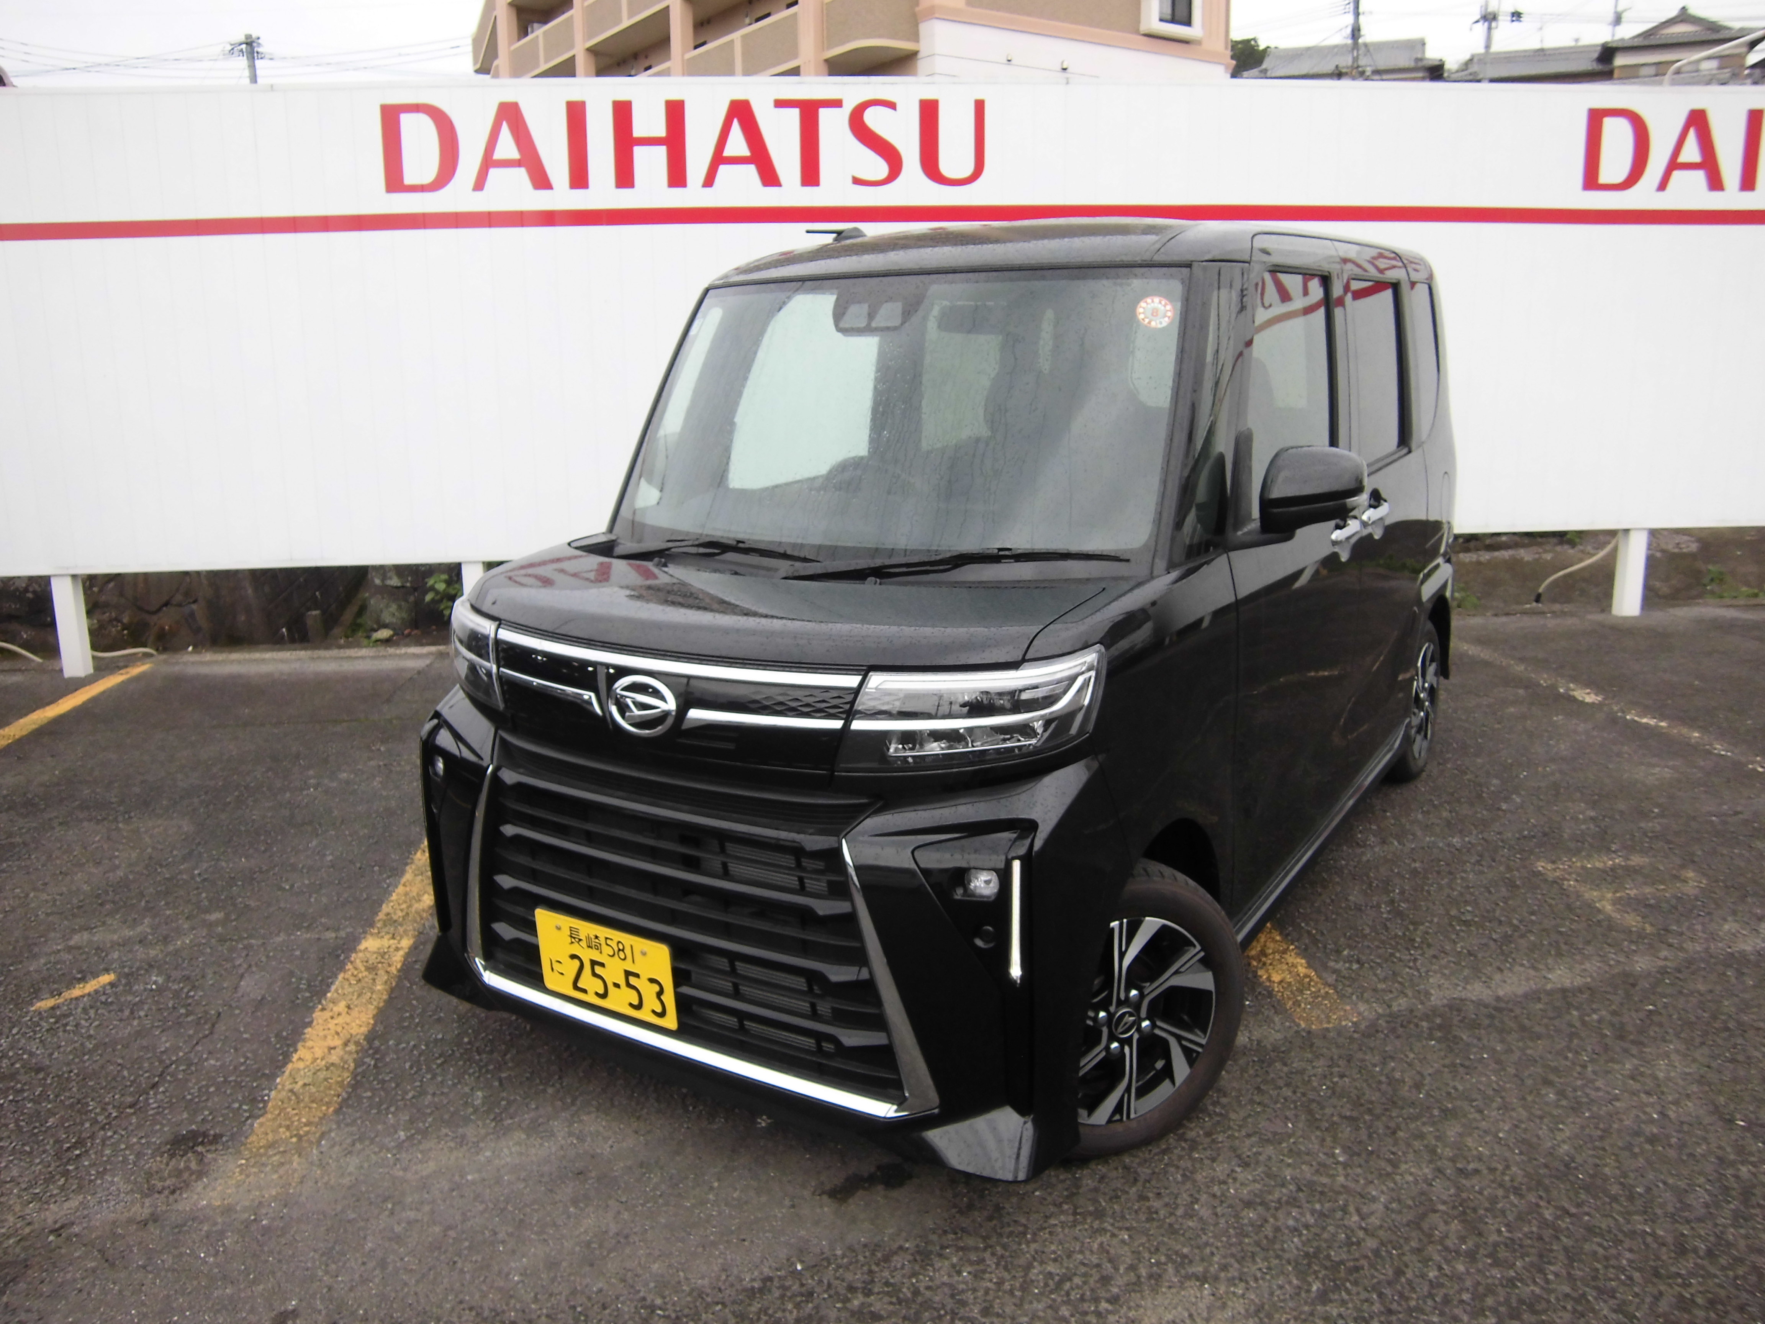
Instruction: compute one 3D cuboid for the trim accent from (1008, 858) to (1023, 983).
[{"bbox_3d":[0.210,0.398,2.042,0.025,0.210,0.025,4,15,23],"label":"trim accent"}]

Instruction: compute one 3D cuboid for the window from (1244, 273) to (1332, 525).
[{"bbox_3d":[0.914,-0.609,2.960,0.040,0.520,0.630,1,13,34],"label":"window"}]

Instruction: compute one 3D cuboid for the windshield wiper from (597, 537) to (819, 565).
[{"bbox_3d":[-0.386,-0.225,2.802,0.640,0.070,0.075,8,17,35],"label":"windshield wiper"}]

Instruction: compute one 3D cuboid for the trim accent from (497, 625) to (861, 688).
[{"bbox_3d":[-0.387,0.000,2.212,0.800,0.035,0.085,7,16,31],"label":"trim accent"}]

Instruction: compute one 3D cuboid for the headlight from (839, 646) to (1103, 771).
[{"bbox_3d":[0.140,0.078,2.048,0.320,0.170,0.285,7,16,31],"label":"headlight"}]

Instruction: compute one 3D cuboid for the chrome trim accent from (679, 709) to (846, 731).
[{"bbox_3d":[-0.193,0.100,2.171,0.325,0.050,0.030,5,10,28],"label":"chrome trim accent"}]

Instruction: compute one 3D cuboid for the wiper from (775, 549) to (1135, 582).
[{"bbox_3d":[0.123,-0.178,2.498,0.700,0.075,0.070,4,15,23],"label":"wiper"}]

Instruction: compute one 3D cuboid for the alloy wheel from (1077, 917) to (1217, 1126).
[{"bbox_3d":[0.431,0.653,2.479,0.410,0.410,0.125,-8,15,-25],"label":"alloy wheel"}]

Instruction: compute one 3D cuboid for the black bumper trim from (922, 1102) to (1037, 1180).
[{"bbox_3d":[0.161,0.762,2.132,0.175,0.150,0.125,7,16,31],"label":"black bumper trim"}]

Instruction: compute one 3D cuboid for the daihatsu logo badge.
[{"bbox_3d":[-0.411,0.075,2.279,0.157,0.106,0.022,7,8,33],"label":"daihatsu logo badge"}]

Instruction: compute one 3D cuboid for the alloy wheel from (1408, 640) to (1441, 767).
[{"bbox_3d":[1.781,0.125,4.496,0.125,0.410,0.410,7,16,31],"label":"alloy wheel"}]

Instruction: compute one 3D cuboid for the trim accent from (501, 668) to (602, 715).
[{"bbox_3d":[-0.608,0.051,2.439,0.310,0.050,0.030,9,12,37],"label":"trim accent"}]

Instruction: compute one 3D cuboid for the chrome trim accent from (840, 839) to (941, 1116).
[{"bbox_3d":[0.000,0.510,2.117,0.098,0.480,0.050,-8,7,35],"label":"chrome trim accent"}]

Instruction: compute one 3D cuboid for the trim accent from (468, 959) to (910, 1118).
[{"bbox_3d":[-0.377,0.657,2.355,0.985,0.060,0.065,7,16,31],"label":"trim accent"}]

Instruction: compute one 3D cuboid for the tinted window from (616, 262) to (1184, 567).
[{"bbox_3d":[-0.014,-0.521,2.783,1.310,0.635,0.110,7,-15,33],"label":"tinted window"}]

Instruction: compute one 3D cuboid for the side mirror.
[{"bbox_3d":[0.815,-0.329,2.499,0.185,0.160,0.120,7,16,31],"label":"side mirror"}]

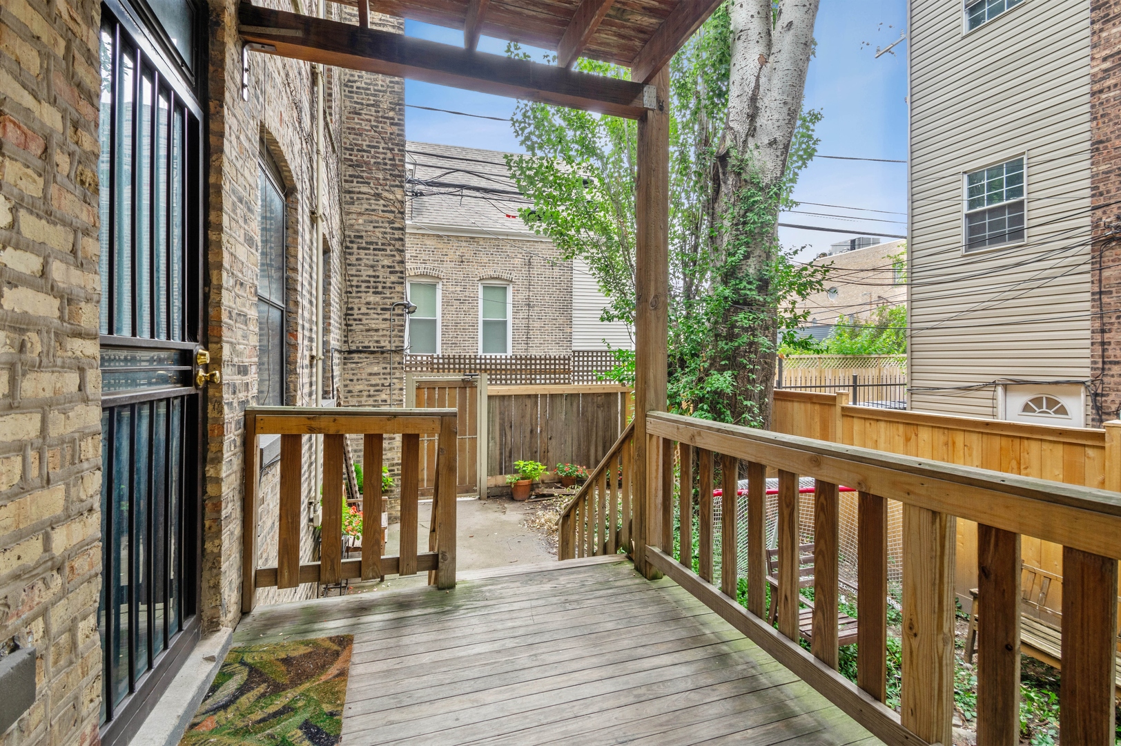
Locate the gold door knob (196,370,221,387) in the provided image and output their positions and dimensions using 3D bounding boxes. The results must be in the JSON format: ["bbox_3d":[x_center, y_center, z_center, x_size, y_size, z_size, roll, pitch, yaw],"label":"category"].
[{"bbox_3d":[-1.407,0.021,1.865,0.068,0.069,0.068,0,1,-20],"label":"gold door knob"}]

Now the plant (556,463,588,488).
[{"bbox_3d":[0.210,1.749,8.000,0.600,0.440,0.520,0,1,-20],"label":"plant"}]

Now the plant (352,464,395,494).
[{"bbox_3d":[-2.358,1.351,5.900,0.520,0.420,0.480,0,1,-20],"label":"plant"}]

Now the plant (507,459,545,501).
[{"bbox_3d":[-0.556,1.740,7.600,0.600,0.680,0.540,0,1,-20],"label":"plant"}]

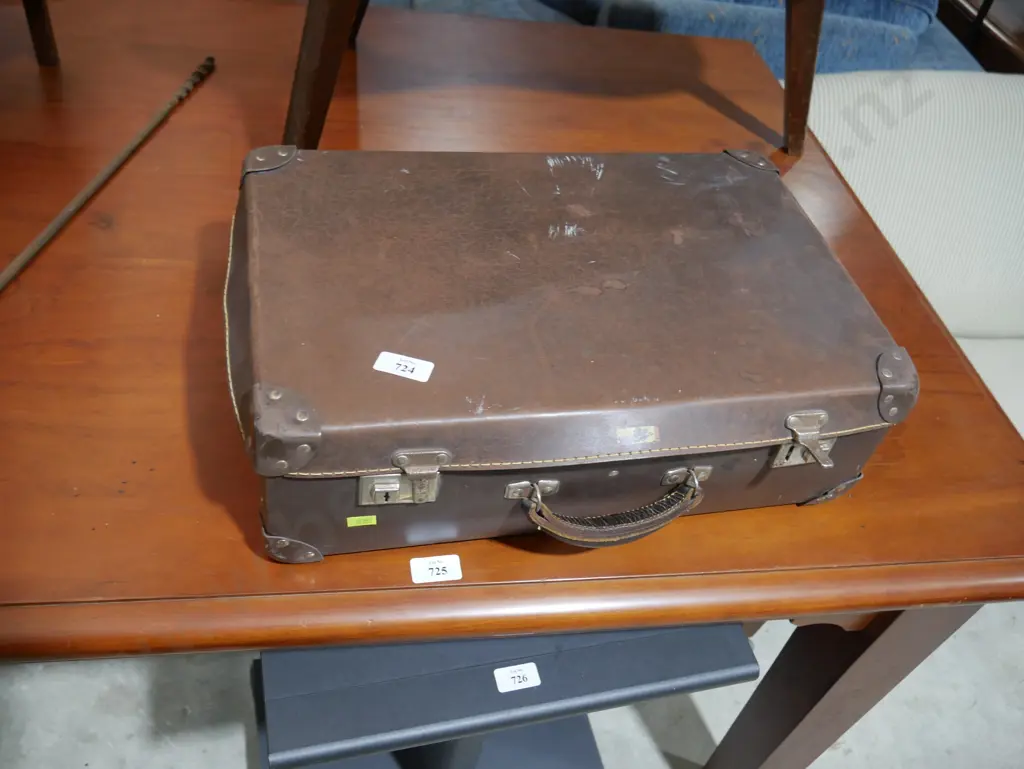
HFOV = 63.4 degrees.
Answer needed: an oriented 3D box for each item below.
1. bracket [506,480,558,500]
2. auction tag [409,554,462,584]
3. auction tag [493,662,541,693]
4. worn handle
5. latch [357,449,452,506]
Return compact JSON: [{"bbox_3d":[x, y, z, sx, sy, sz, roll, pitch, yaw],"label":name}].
[{"bbox_3d":[0.014,0.080,0.622,0.043,0.020,0.006,-4,48,-14],"label":"bracket"},{"bbox_3d":[-0.058,0.142,0.639,0.038,0.001,0.021,-2,48,-13],"label":"auction tag"},{"bbox_3d":[0.005,0.255,0.721,0.038,0.001,0.021,-4,49,-15],"label":"auction tag"},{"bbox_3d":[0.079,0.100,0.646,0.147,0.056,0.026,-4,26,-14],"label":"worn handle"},{"bbox_3d":[-0.076,0.068,0.576,0.060,0.064,0.013,-4,48,-14],"label":"latch"}]

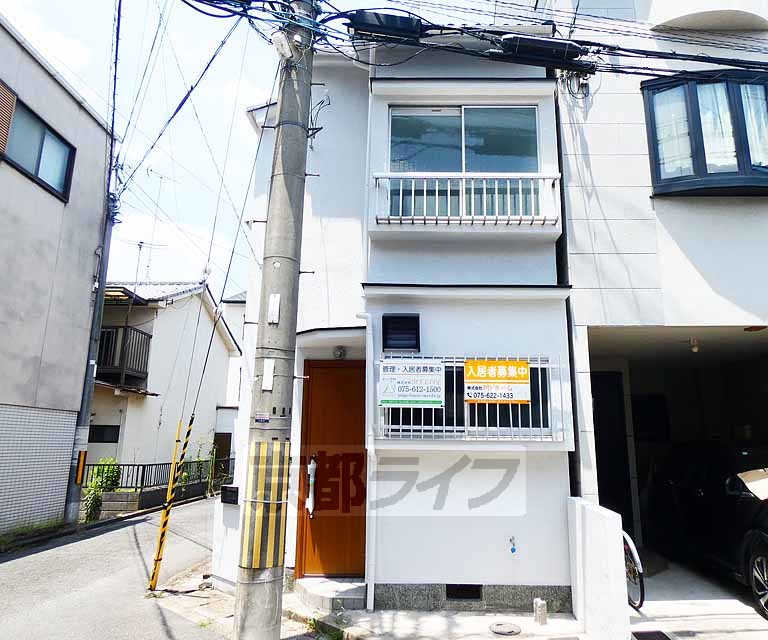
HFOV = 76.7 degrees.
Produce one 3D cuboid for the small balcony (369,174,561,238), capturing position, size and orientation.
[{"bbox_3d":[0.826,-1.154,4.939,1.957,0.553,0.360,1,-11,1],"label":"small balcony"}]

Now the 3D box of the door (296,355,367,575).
[{"bbox_3d":[-0.530,1.522,5.138,0.720,2.205,0.100,1,-11,1],"label":"door"}]

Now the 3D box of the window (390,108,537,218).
[{"bbox_3d":[0.828,-1.668,5.095,1.587,1.281,0.110,1,-11,1],"label":"window"}]

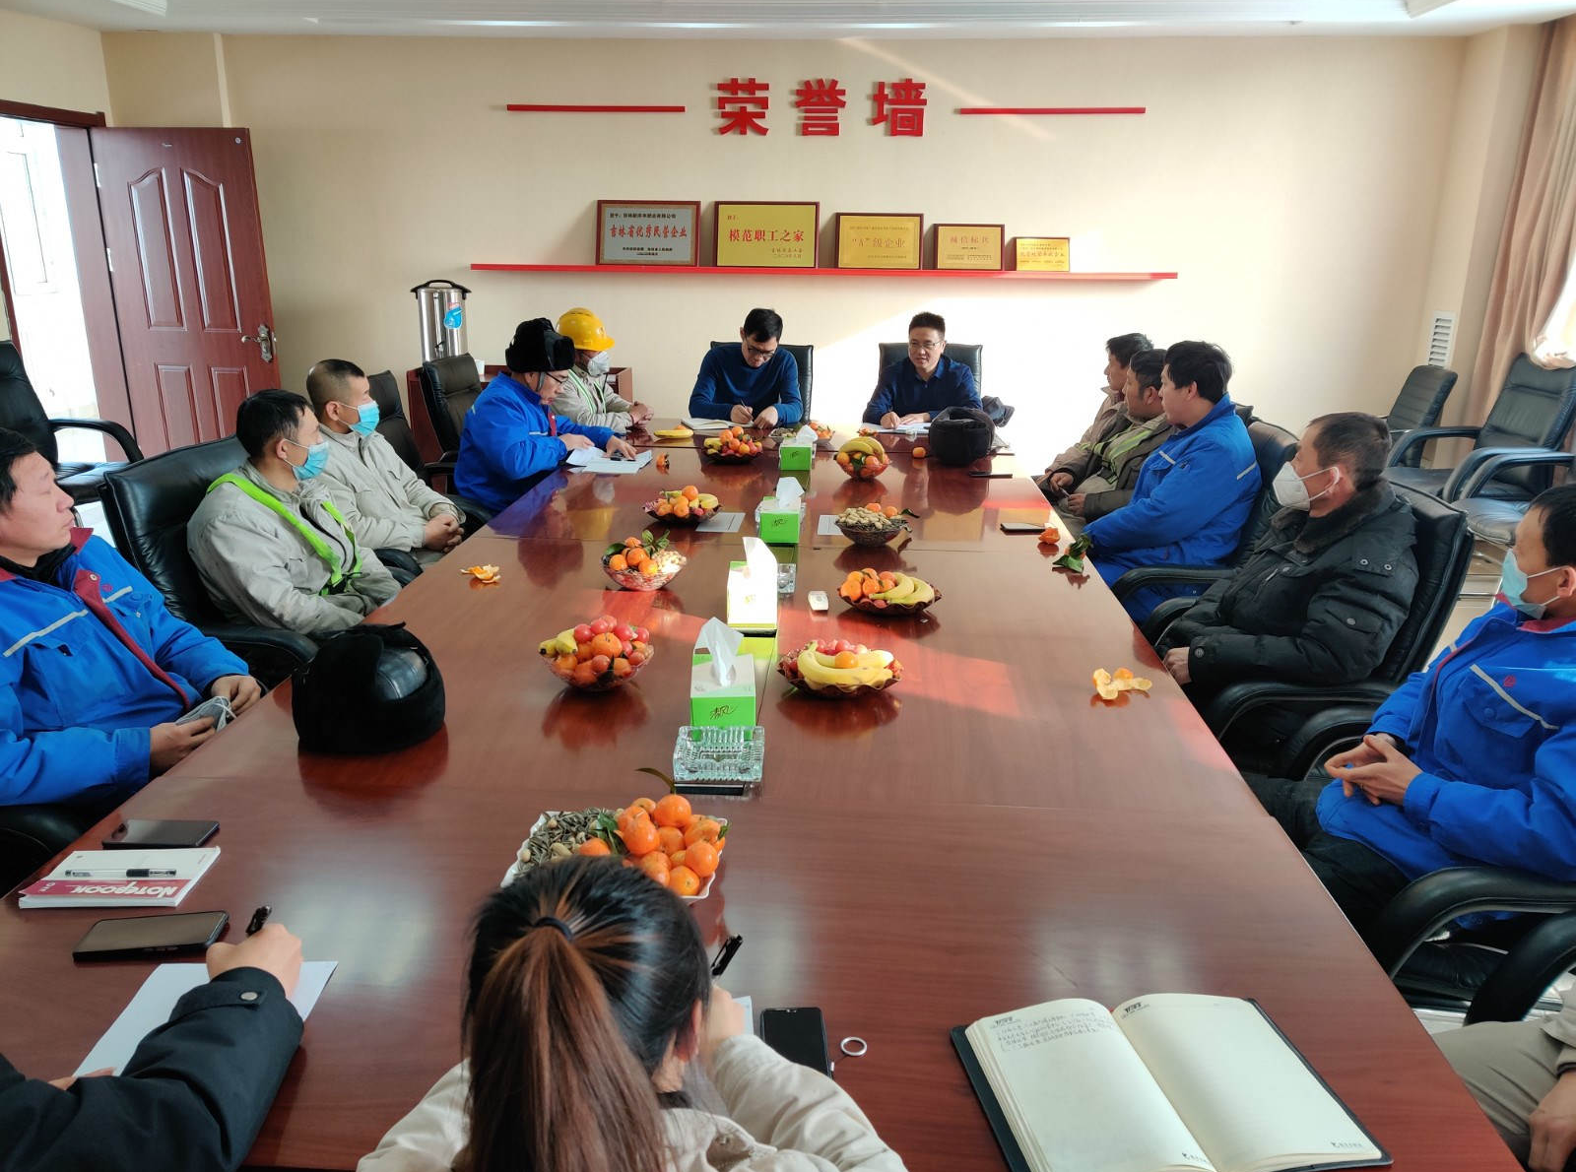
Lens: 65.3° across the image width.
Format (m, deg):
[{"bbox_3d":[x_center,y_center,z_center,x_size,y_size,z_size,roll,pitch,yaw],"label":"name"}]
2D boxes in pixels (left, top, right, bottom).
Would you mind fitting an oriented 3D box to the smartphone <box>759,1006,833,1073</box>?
[{"bbox_3d":[0.012,0.530,1.385,0.075,0.009,0.158,-1,17,-5],"label":"smartphone"}]

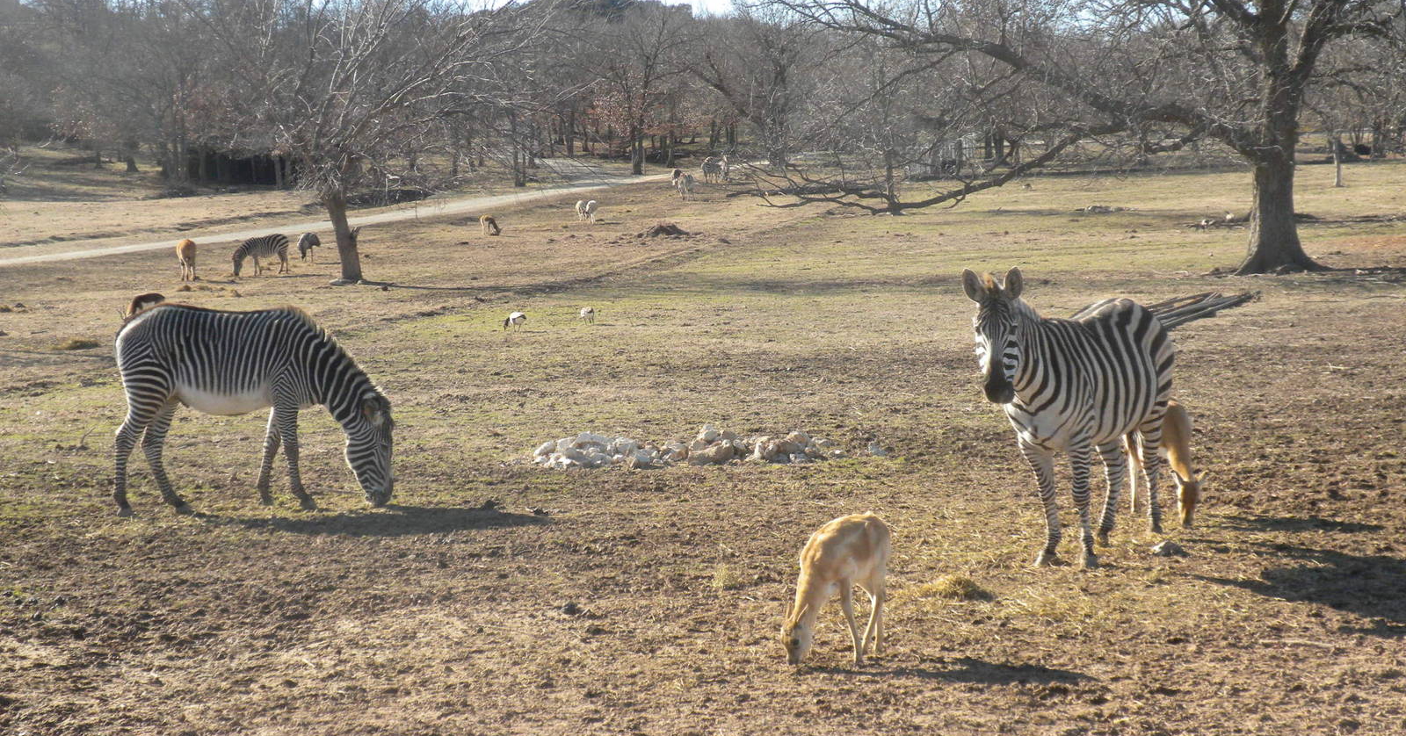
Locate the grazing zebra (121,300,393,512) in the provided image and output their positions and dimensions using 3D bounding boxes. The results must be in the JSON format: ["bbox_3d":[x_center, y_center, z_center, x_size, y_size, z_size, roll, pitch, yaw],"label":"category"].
[{"bbox_3d":[-3.078,0.272,16.750,1.900,1.420,0.540,0,4,-7],"label":"grazing zebra"}]

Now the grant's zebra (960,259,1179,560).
[{"bbox_3d":[2.157,0.245,13.715,0.570,1.610,1.750,3,5,32],"label":"grant's zebra"}]

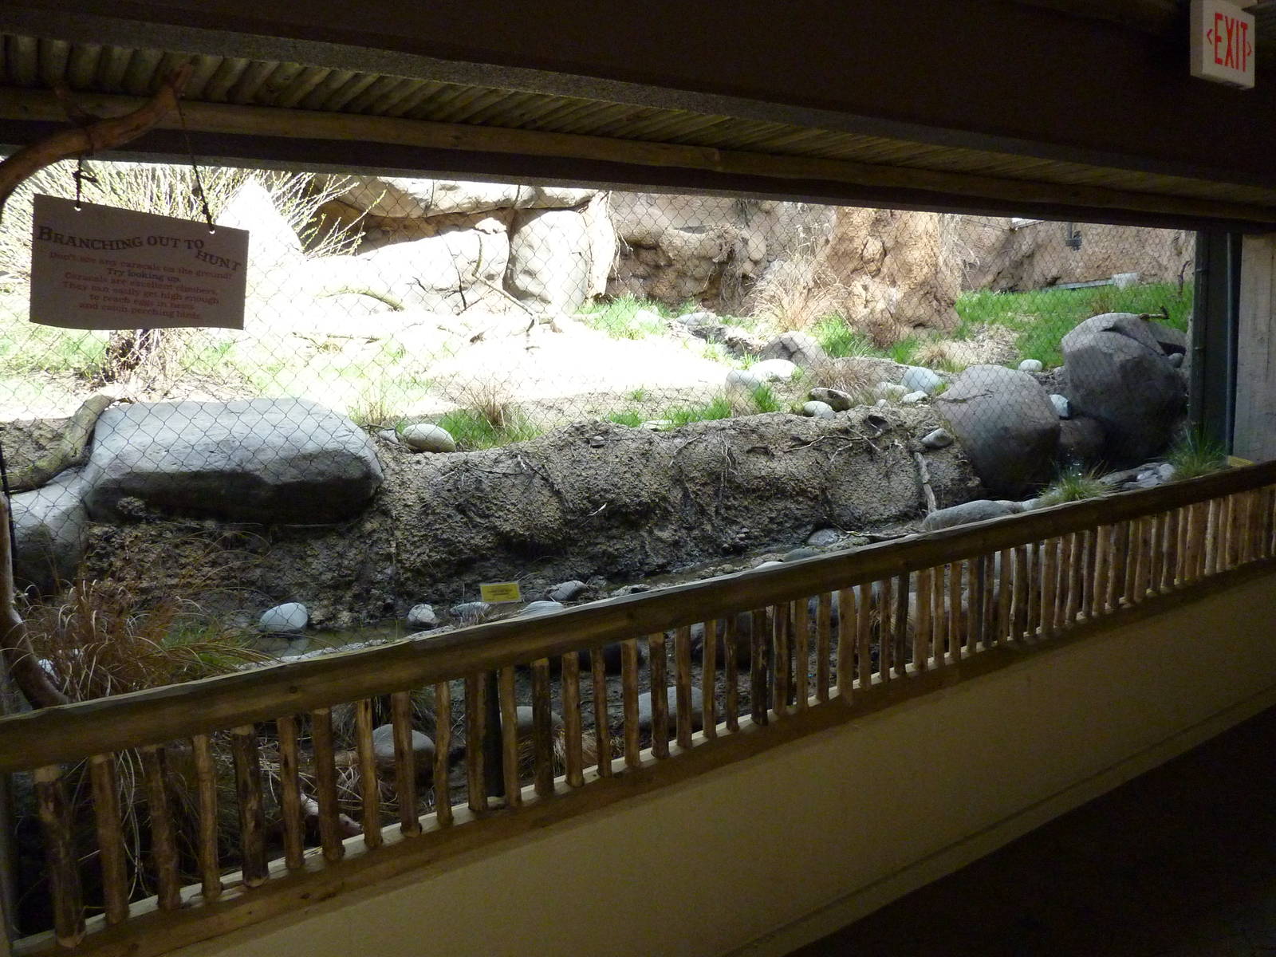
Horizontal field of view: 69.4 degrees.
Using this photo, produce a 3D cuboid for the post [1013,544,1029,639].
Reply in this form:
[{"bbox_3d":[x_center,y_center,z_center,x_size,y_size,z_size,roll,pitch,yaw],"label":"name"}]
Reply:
[{"bbox_3d":[1.206,0.362,2.915,0.039,0.286,0.039,-7,9,-33],"label":"post"}]

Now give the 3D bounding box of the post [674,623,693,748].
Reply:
[{"bbox_3d":[0.112,0.493,2.214,0.037,0.292,0.037,-2,9,0],"label":"post"}]

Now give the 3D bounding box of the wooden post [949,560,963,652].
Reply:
[{"bbox_3d":[0.941,0.377,2.731,0.033,0.277,0.033,-7,10,-32],"label":"wooden post"}]

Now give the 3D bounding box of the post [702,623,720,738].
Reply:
[{"bbox_3d":[0.172,0.467,2.182,0.032,0.282,0.032,-2,9,0],"label":"post"}]

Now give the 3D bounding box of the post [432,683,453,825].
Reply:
[{"bbox_3d":[-0.387,0.544,1.833,0.031,0.294,0.031,-7,10,-32],"label":"post"}]

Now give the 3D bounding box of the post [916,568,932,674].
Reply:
[{"bbox_3d":[0.819,0.407,2.656,0.042,0.293,0.042,-7,10,-32],"label":"post"}]

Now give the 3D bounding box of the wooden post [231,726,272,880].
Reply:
[{"bbox_3d":[-0.714,0.594,1.697,0.042,0.278,0.042,-6,10,-32],"label":"wooden post"}]

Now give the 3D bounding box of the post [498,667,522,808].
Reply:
[{"bbox_3d":[-0.273,0.549,1.974,0.035,0.305,0.035,-7,10,-32],"label":"post"}]

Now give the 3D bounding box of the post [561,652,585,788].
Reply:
[{"bbox_3d":[-0.141,0.513,1.987,0.039,0.303,0.039,-2,9,0],"label":"post"}]

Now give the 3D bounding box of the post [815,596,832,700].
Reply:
[{"bbox_3d":[0.495,0.446,2.453,0.034,0.279,0.034,-7,10,-32],"label":"post"}]

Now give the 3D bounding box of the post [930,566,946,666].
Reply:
[{"bbox_3d":[0.851,0.383,2.606,0.037,0.294,0.037,-7,10,-32],"label":"post"}]

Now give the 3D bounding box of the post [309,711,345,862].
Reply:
[{"bbox_3d":[-0.576,0.562,1.714,0.037,0.296,0.037,-7,10,-32],"label":"post"}]

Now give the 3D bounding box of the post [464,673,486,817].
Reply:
[{"bbox_3d":[-0.329,0.532,1.869,0.039,0.289,0.039,-7,10,-32],"label":"post"}]

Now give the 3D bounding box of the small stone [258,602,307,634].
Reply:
[{"bbox_3d":[-1.539,0.607,3.995,0.198,0.136,0.170,-5,8,-22],"label":"small stone"}]

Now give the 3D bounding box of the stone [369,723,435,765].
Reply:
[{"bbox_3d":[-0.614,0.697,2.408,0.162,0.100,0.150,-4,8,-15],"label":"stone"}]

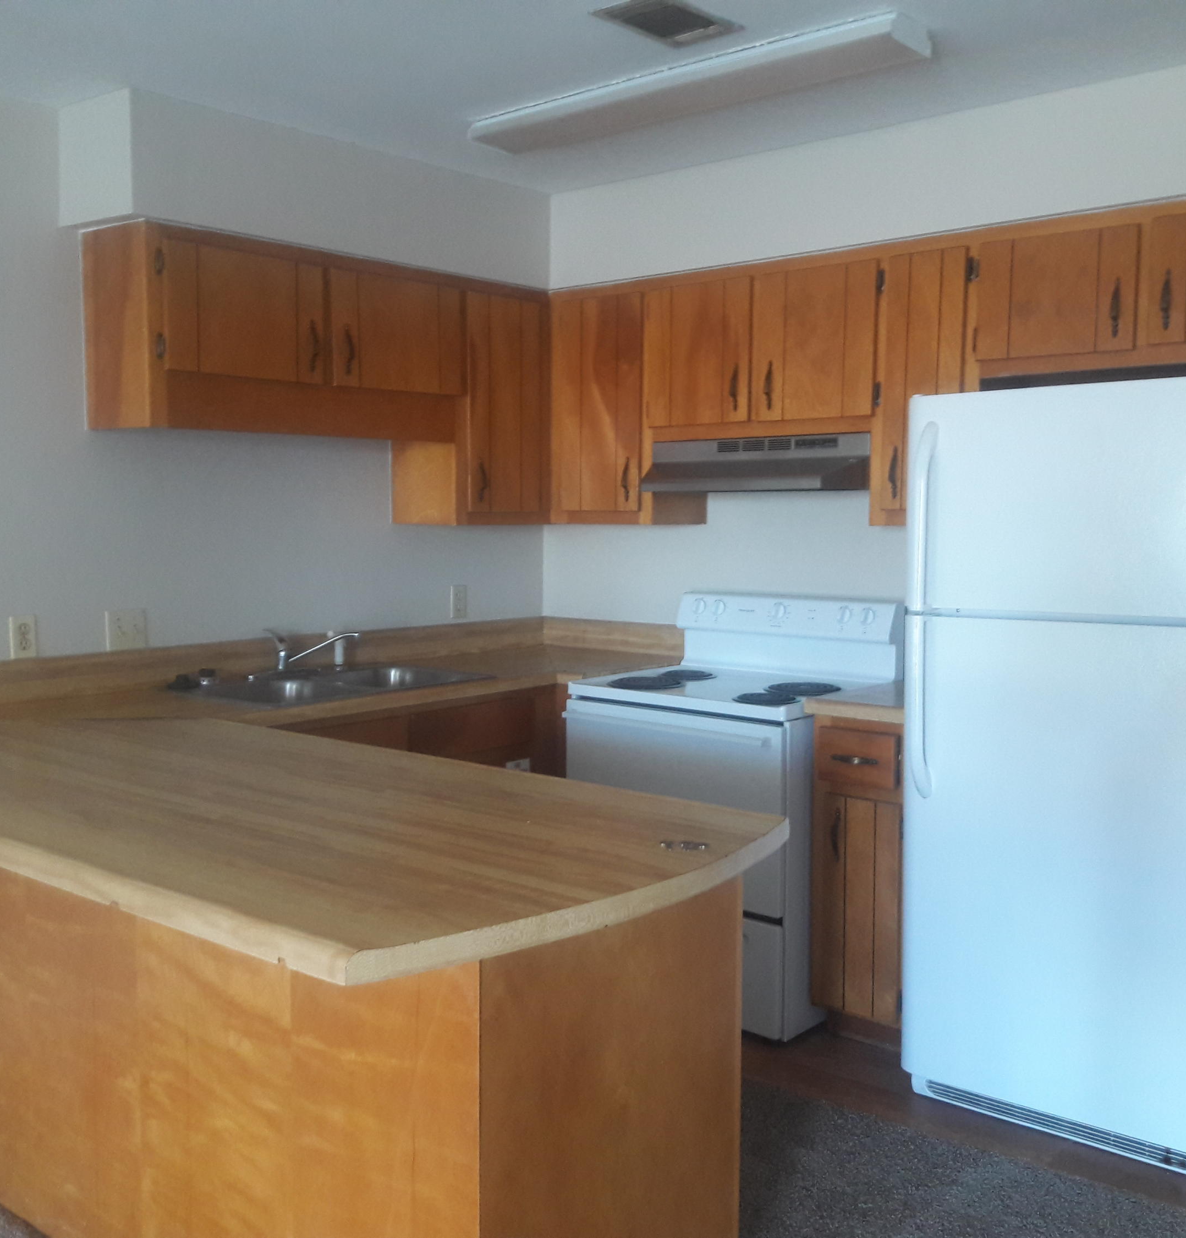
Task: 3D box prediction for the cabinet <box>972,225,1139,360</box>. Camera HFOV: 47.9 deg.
[{"bbox_3d":[1.245,-0.816,3.454,0.418,0.305,0.315,4,6,40],"label":"cabinet"}]

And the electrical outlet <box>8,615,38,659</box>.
[{"bbox_3d":[-1.455,0.047,3.412,0.008,0.112,0.072,4,6,40],"label":"electrical outlet"}]

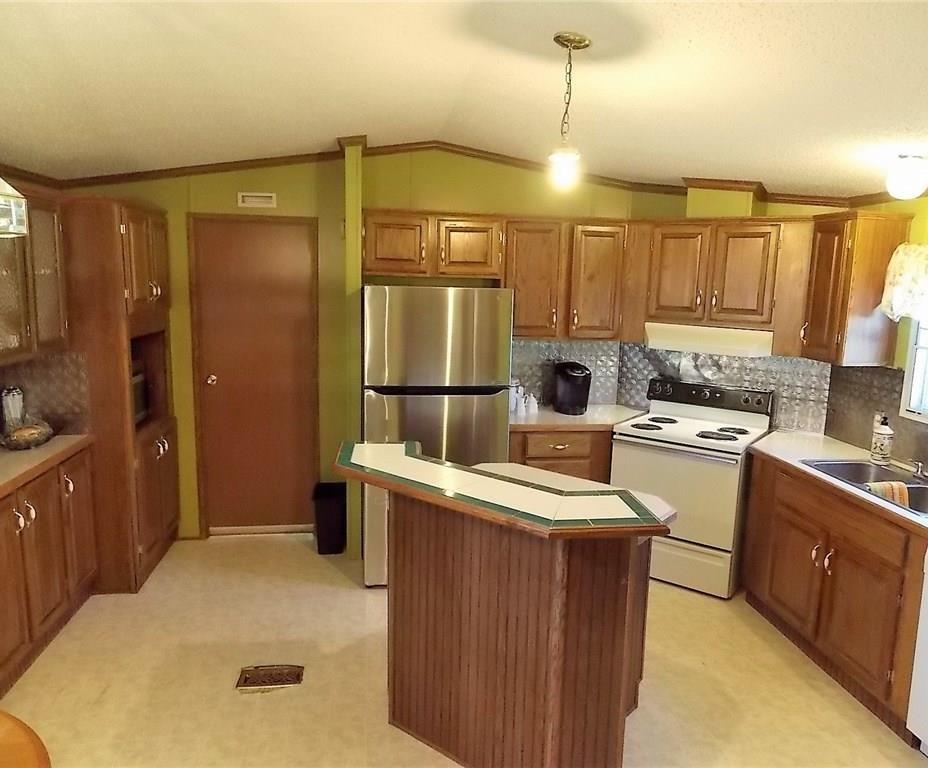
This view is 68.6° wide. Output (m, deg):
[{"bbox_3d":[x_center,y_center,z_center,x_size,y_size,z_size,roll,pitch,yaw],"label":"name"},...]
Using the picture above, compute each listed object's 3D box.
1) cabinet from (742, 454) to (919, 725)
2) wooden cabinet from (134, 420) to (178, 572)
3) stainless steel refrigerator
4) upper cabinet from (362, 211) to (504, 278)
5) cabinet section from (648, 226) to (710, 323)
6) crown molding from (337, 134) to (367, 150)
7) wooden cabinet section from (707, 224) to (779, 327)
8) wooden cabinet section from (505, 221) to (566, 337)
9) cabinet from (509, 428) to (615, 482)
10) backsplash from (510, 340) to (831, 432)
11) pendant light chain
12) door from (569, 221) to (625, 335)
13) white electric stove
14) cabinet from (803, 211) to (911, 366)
[{"bbox_3d":[1.952,0.891,3.242,0.590,0.850,1.220,0,8,-6],"label":"cabinet"},{"bbox_3d":[-2.114,0.625,4.088,0.500,0.800,0.760,0,10,-8],"label":"wooden cabinet"},{"bbox_3d":[-0.201,0.274,4.250,0.816,1.730,0.840,0,8,-6],"label":"stainless steel refrigerator"},{"bbox_3d":[-0.198,-0.868,4.319,0.870,0.395,0.340,0,10,-8],"label":"upper cabinet"},{"bbox_3d":[1.318,-0.689,4.205,0.370,0.578,0.022,8,11,38],"label":"cabinet section"},{"bbox_3d":[-0.637,-1.363,3.874,0.172,0.085,0.120,0,10,-8],"label":"crown molding"},{"bbox_3d":[1.627,-0.639,3.960,0.359,0.561,0.022,8,11,38],"label":"wooden cabinet section"},{"bbox_3d":[0.450,-0.650,4.283,0.370,0.725,0.040,0,10,-8],"label":"wooden cabinet section"},{"bbox_3d":[0.529,0.661,4.544,0.690,0.880,0.620,0,10,-8],"label":"cabinet"},{"bbox_3d":[1.266,-0.045,4.564,2.063,0.490,0.381,4,10,17],"label":"backsplash"},{"bbox_3d":[0.374,-1.044,2.459,0.040,0.344,0.040,0,8,-6],"label":"pendant light chain"},{"bbox_3d":[0.866,-0.651,4.400,0.336,0.722,0.022,0,8,-6],"label":"door"},{"bbox_3d":[1.405,0.598,4.277,0.760,1.138,0.680,8,12,35],"label":"white electric stove"},{"bbox_3d":[2.065,-0.494,3.602,0.315,0.765,0.335,0,8,-6],"label":"cabinet"}]

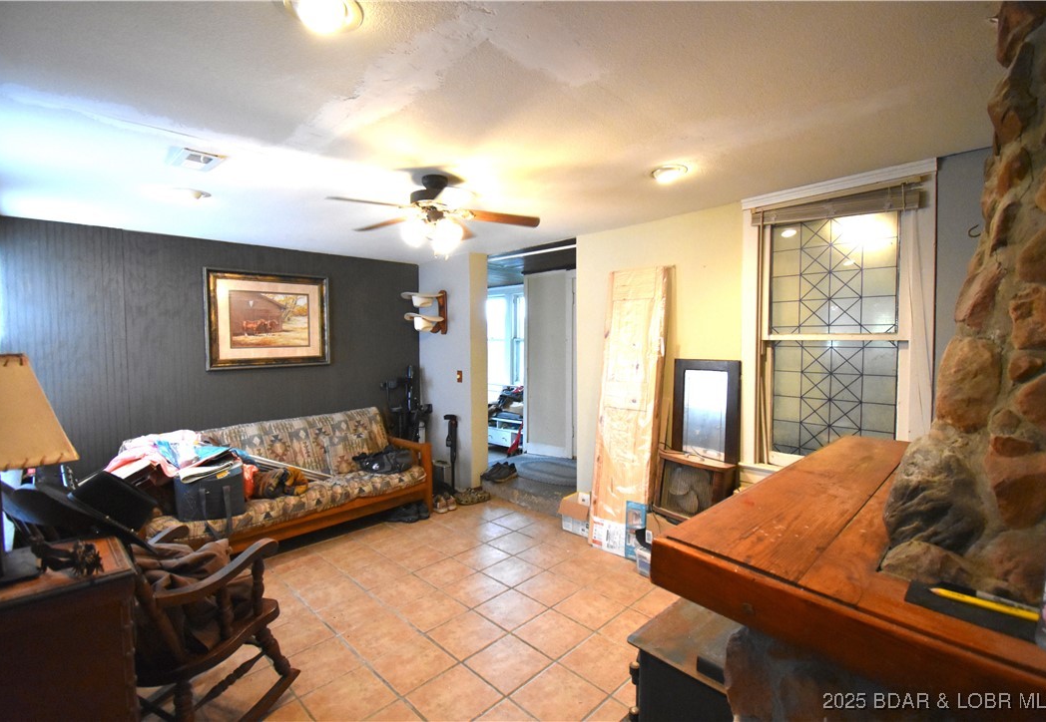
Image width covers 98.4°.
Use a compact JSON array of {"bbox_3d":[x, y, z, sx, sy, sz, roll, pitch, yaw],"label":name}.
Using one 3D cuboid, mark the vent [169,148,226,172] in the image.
[{"bbox_3d":[-1.706,-1.042,2.357,0.290,0.030,0.170,0,2,45],"label":"vent"}]

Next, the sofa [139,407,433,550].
[{"bbox_3d":[-1.837,0.920,3.561,0.940,0.863,2.025,0,2,45],"label":"sofa"}]

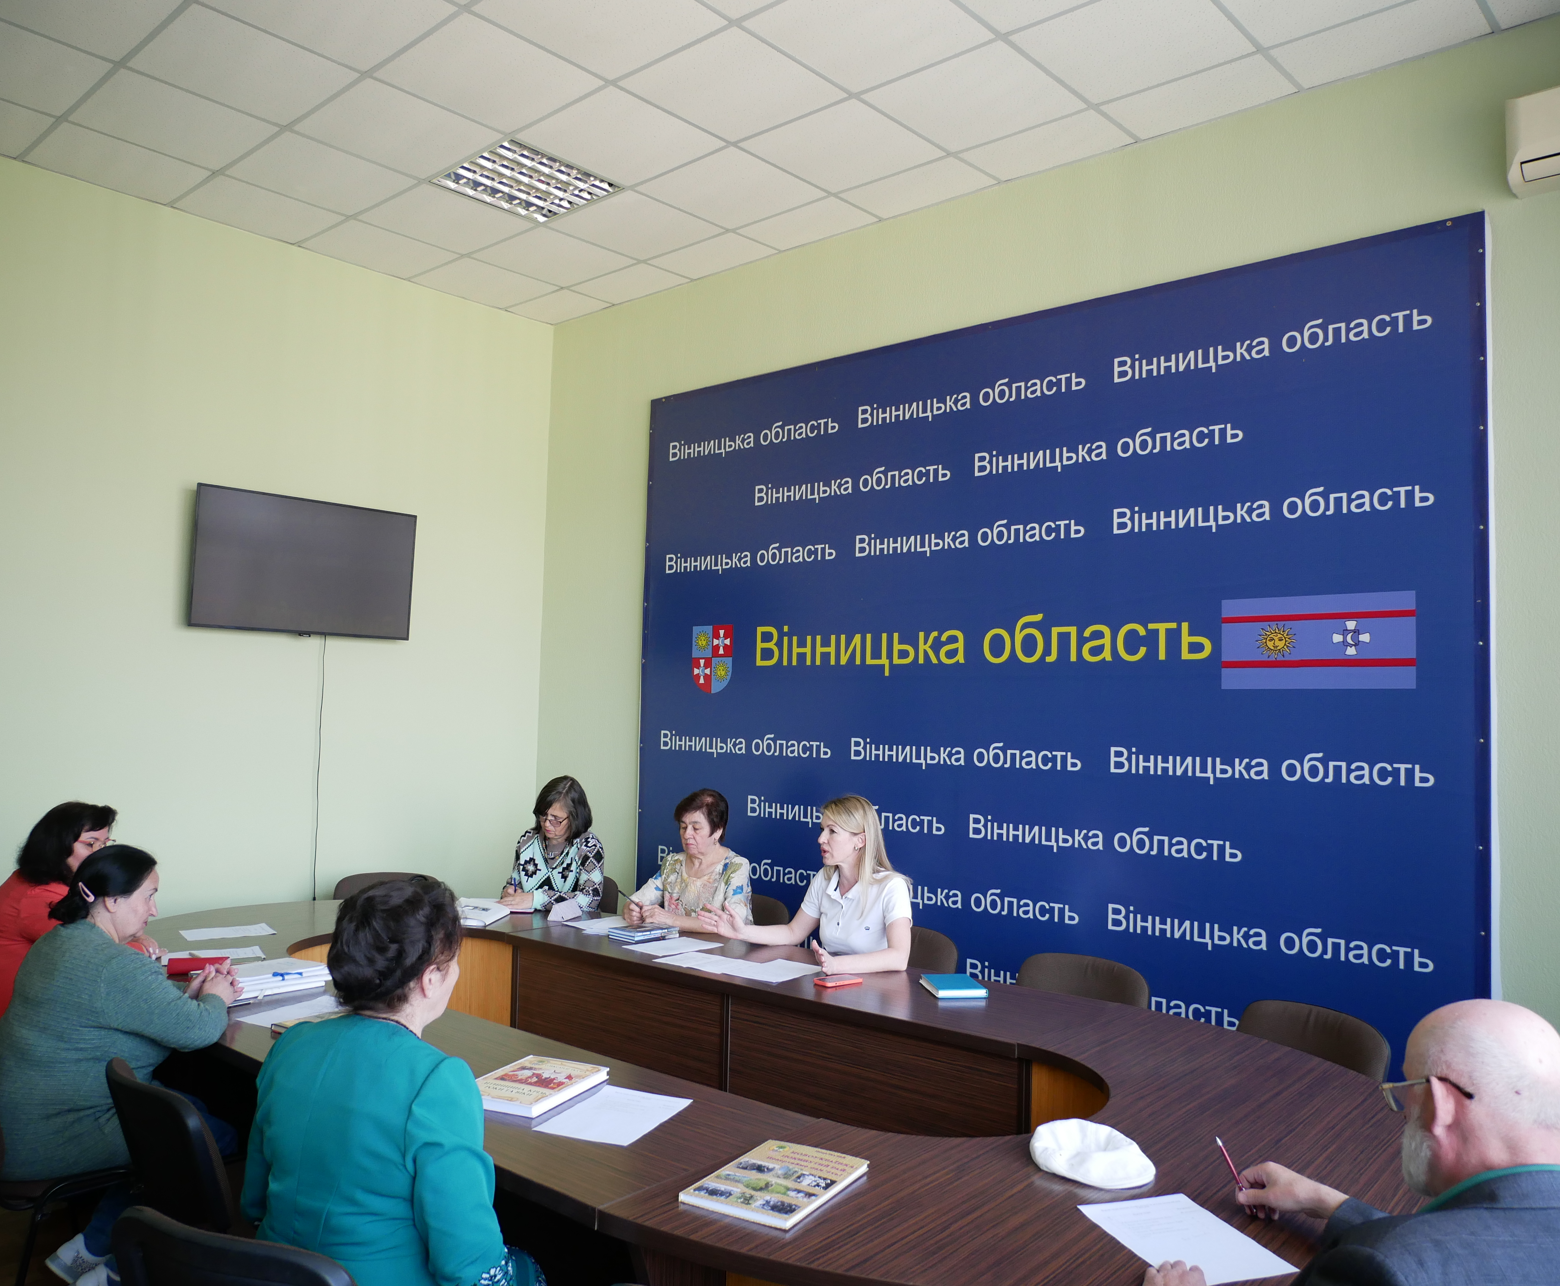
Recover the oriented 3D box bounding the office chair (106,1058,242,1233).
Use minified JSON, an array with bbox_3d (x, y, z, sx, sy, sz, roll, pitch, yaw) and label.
[{"bbox_3d":[-1.123,1.321,2.604,0.500,0.820,0.560,-1,-4,40],"label":"office chair"}]

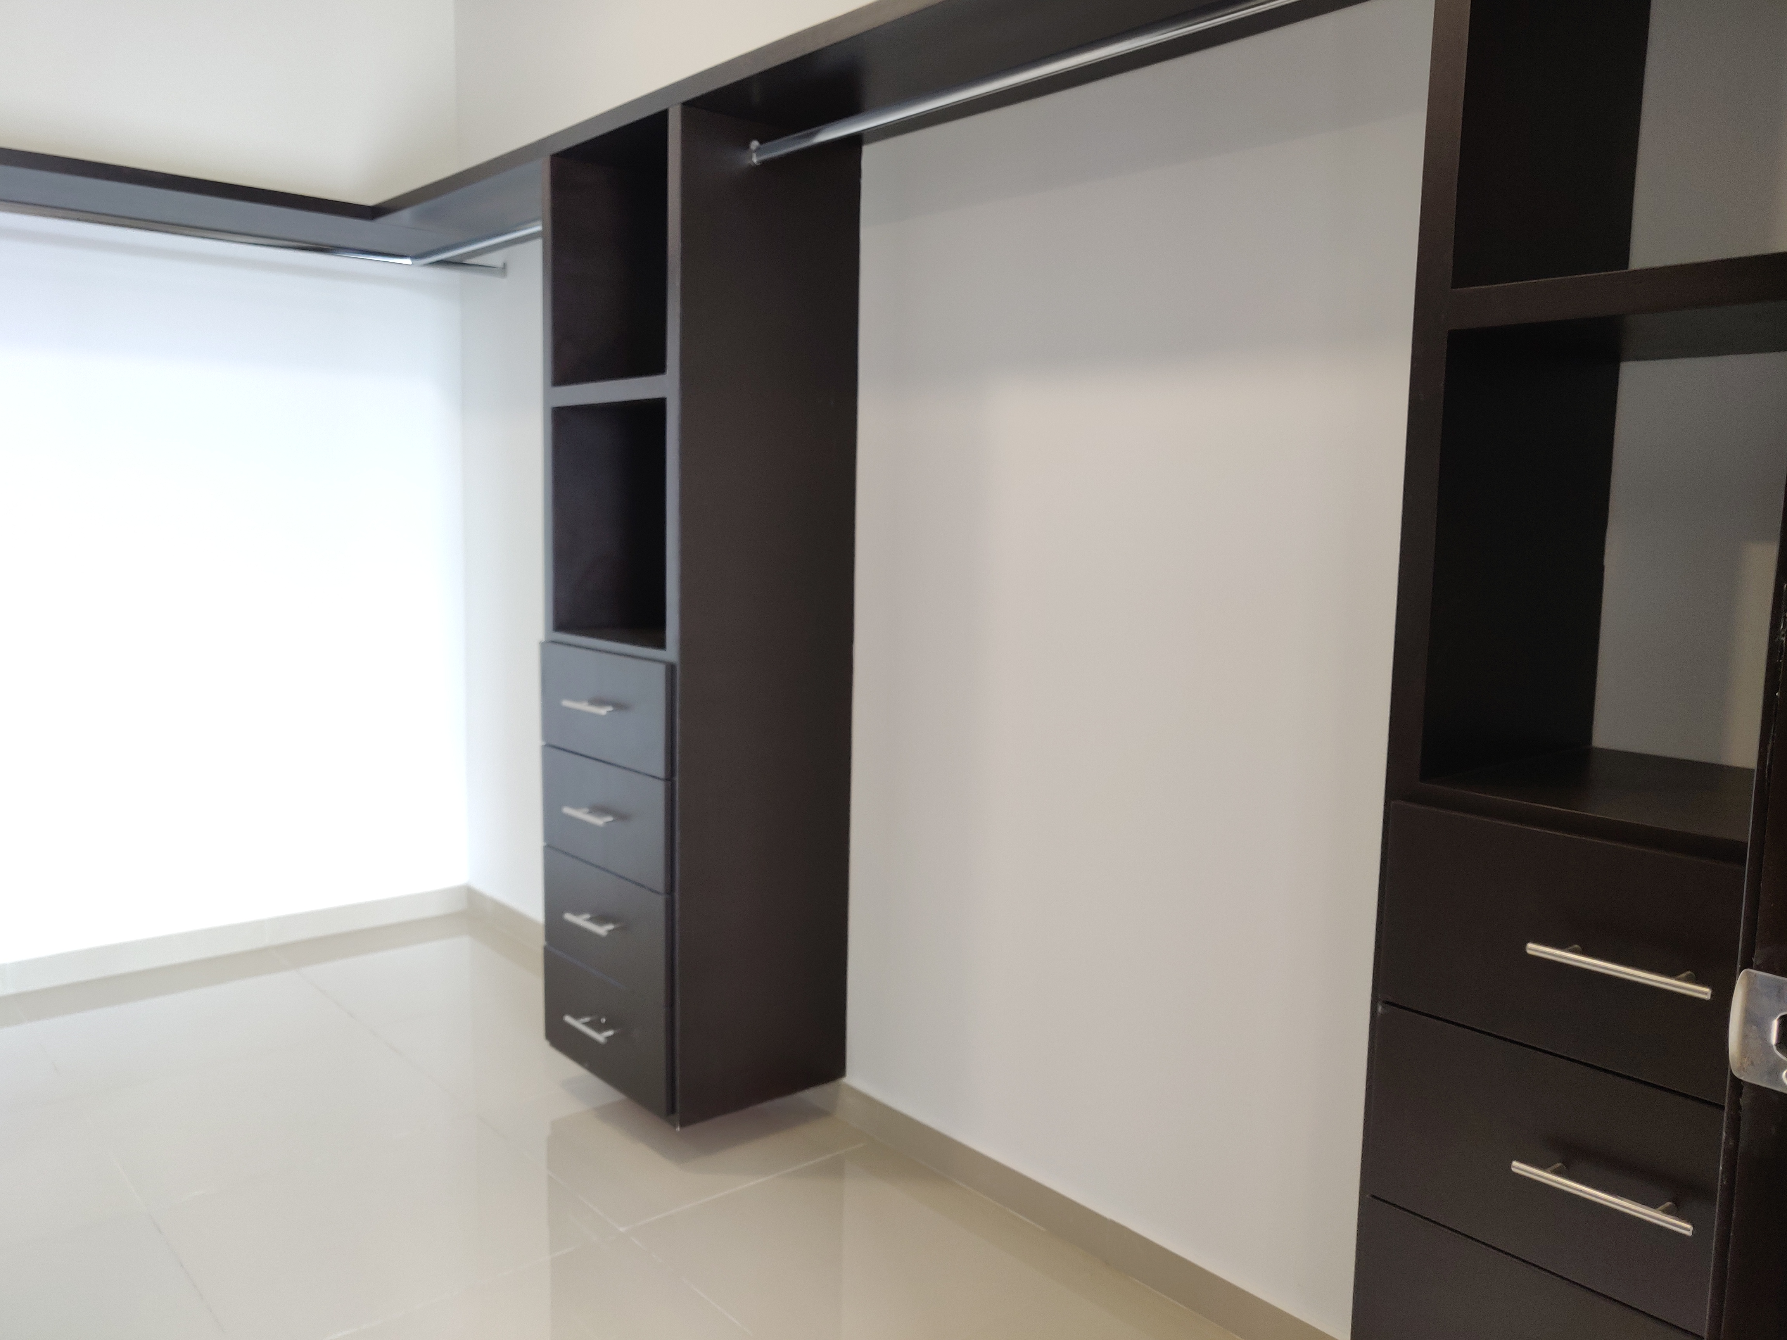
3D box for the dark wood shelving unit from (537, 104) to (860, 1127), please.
[{"bbox_3d":[-0.416,-0.092,2.685,0.429,1.880,0.530,-4,9,-41],"label":"dark wood shelving unit"}]

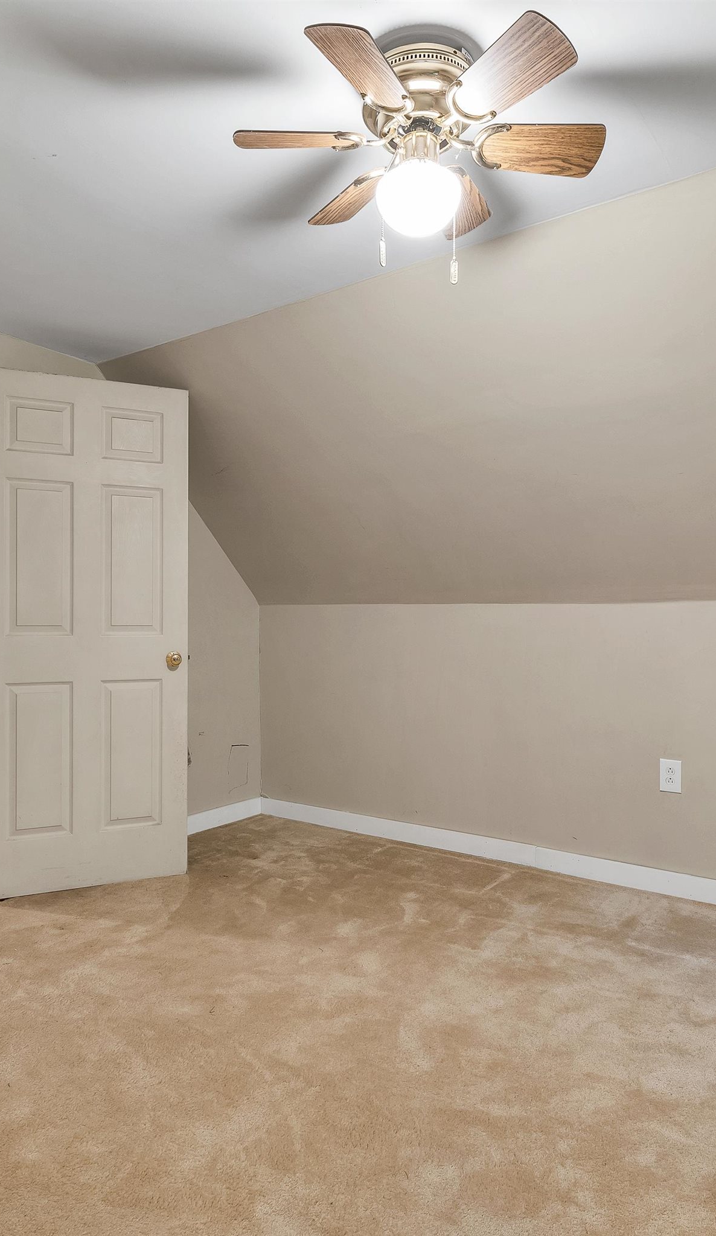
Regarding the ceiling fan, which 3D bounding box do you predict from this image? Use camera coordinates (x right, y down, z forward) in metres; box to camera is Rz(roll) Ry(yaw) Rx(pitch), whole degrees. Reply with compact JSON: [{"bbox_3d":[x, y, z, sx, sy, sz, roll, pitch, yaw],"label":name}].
[{"bbox_3d":[0.128,-0.958,1.509,0.760,0.310,0.740,0,0,-34],"label":"ceiling fan"}]

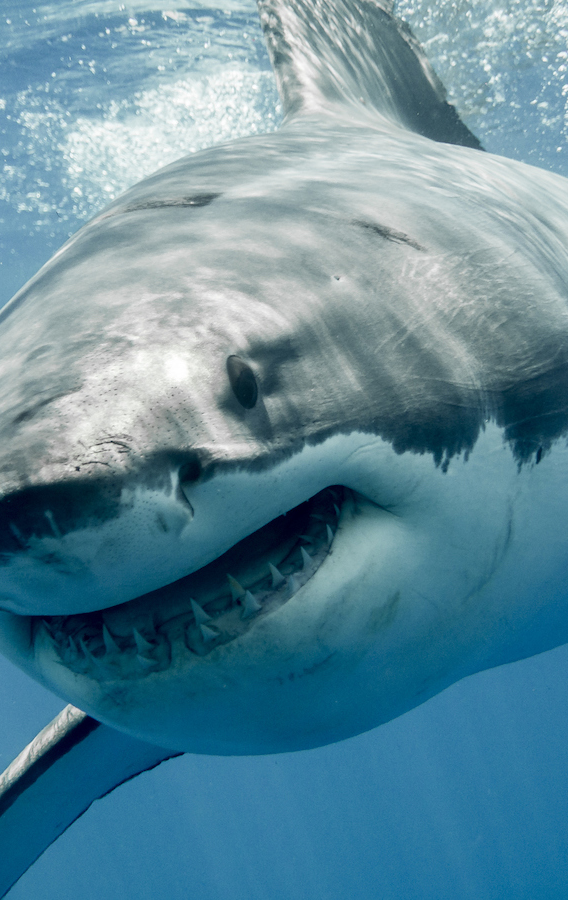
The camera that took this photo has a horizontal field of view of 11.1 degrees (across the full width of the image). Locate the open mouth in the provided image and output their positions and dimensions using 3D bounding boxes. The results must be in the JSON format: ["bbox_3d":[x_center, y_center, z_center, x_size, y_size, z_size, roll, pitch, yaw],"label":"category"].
[{"bbox_3d":[-0.082,0.121,2.650,0.310,0.120,0.200,-22,-2,18],"label":"open mouth"}]

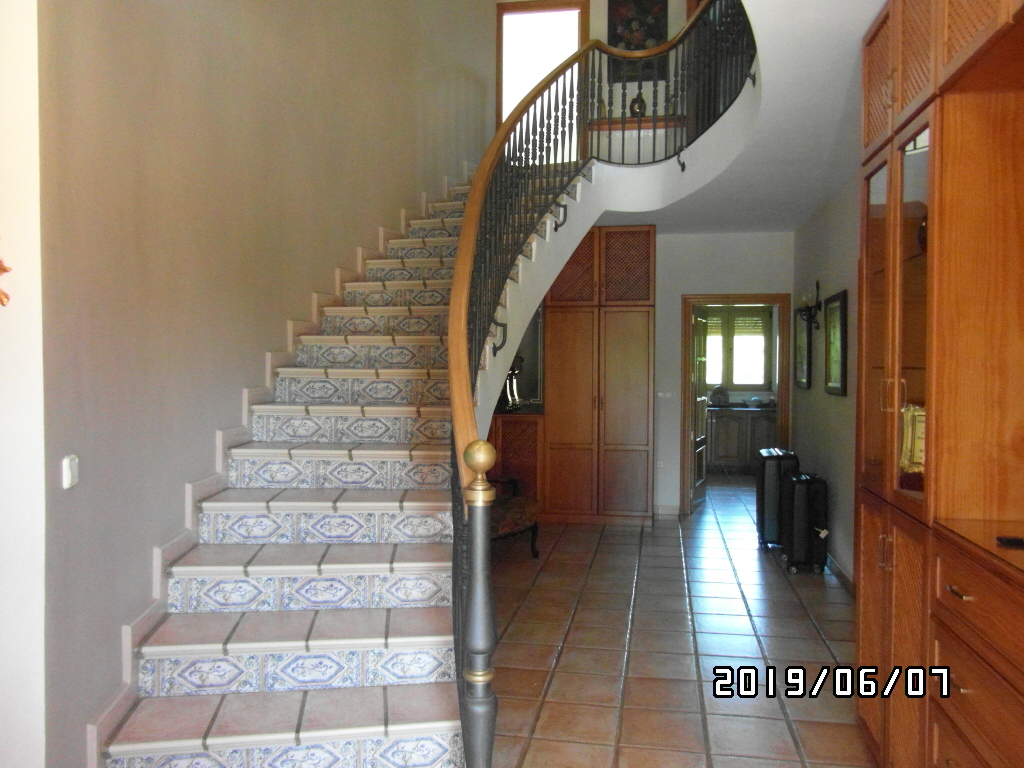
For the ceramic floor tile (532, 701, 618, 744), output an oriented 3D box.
[{"bbox_3d":[0.267,1.367,2.857,0.306,0.012,0.300,0,1,10],"label":"ceramic floor tile"}]

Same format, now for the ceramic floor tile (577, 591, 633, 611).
[{"bbox_3d":[0.569,1.326,4.322,0.315,0.014,0.300,0,1,10],"label":"ceramic floor tile"}]

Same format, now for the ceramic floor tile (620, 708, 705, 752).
[{"bbox_3d":[0.589,1.360,2.784,0.315,0.014,0.300,0,1,10],"label":"ceramic floor tile"}]

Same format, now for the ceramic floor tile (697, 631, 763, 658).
[{"bbox_3d":[1.110,1.351,3.655,0.306,0.012,0.300,0,1,10],"label":"ceramic floor tile"}]

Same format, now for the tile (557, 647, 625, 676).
[{"bbox_3d":[0.384,1.346,3.429,0.315,0.014,0.300,0,1,10],"label":"tile"}]

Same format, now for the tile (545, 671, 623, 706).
[{"bbox_3d":[0.327,1.361,3.153,0.314,0.012,0.297,0,2,10],"label":"tile"}]

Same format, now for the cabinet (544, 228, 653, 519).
[{"bbox_3d":[0.842,-0.083,6.771,1.010,2.700,0.580,0,1,9],"label":"cabinet"}]

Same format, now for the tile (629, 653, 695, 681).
[{"bbox_3d":[0.718,1.354,3.401,0.314,0.012,0.297,0,2,10],"label":"tile"}]

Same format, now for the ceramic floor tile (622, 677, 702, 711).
[{"bbox_3d":[0.651,1.354,3.082,0.315,0.014,0.300,0,1,10],"label":"ceramic floor tile"}]

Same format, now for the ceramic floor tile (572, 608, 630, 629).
[{"bbox_3d":[0.516,1.339,4.046,0.306,0.012,0.300,0,1,10],"label":"ceramic floor tile"}]

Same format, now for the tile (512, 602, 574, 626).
[{"bbox_3d":[0.188,1.337,4.094,0.306,0.012,0.300,0,1,10],"label":"tile"}]

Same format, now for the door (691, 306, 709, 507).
[{"bbox_3d":[1.961,0.242,7.394,0.040,2.030,0.820,1,2,24],"label":"door"}]

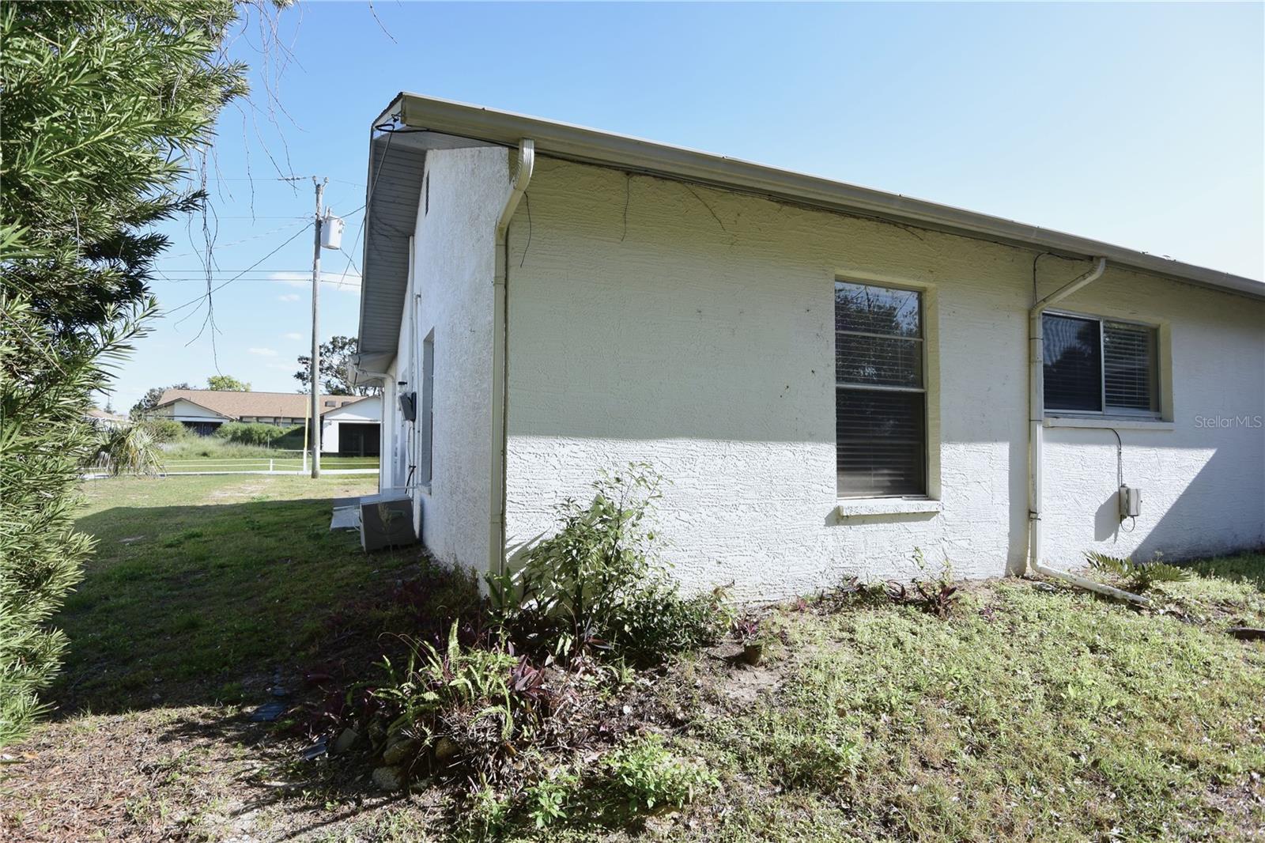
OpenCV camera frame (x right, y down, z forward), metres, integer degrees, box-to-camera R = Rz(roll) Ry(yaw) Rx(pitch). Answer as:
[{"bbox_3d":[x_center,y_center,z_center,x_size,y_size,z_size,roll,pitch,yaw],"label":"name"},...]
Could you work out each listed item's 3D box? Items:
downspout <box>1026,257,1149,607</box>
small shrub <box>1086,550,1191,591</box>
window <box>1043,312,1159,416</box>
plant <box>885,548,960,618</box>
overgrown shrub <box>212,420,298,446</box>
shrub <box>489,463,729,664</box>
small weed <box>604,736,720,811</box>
[{"bbox_3d":[3.334,0.024,4.672,0.100,2.430,0.800,1,-3,-23],"label":"downspout"},{"bbox_3d":[3.701,1.076,4.648,0.600,0.270,0.500,1,-3,-23],"label":"small shrub"},{"bbox_3d":[4.185,-0.495,5.653,1.720,0.900,0.080,1,-3,-23],"label":"window"},{"bbox_3d":[1.799,0.968,3.988,0.380,0.420,0.320,1,-3,-23],"label":"plant"},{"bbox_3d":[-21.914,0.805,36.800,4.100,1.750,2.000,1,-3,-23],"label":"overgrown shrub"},{"bbox_3d":[-0.114,0.664,3.210,1.050,0.930,0.660,1,-3,-23],"label":"shrub"},{"bbox_3d":[0.086,1.137,2.080,0.340,0.180,0.290,1,-3,-23],"label":"small weed"}]

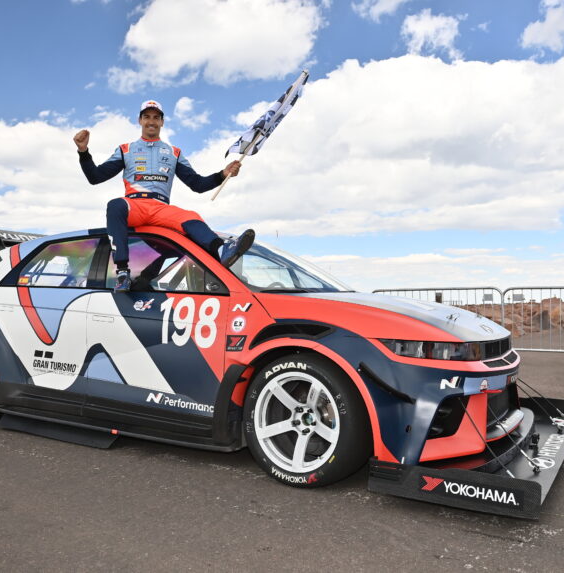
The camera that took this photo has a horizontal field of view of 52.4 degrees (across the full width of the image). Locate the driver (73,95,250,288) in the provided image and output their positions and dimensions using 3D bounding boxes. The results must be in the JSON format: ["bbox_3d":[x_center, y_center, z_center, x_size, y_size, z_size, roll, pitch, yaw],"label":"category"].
[{"bbox_3d":[-0.820,-0.645,3.820,1.270,1.370,0.780,0,-2,-6],"label":"driver"}]

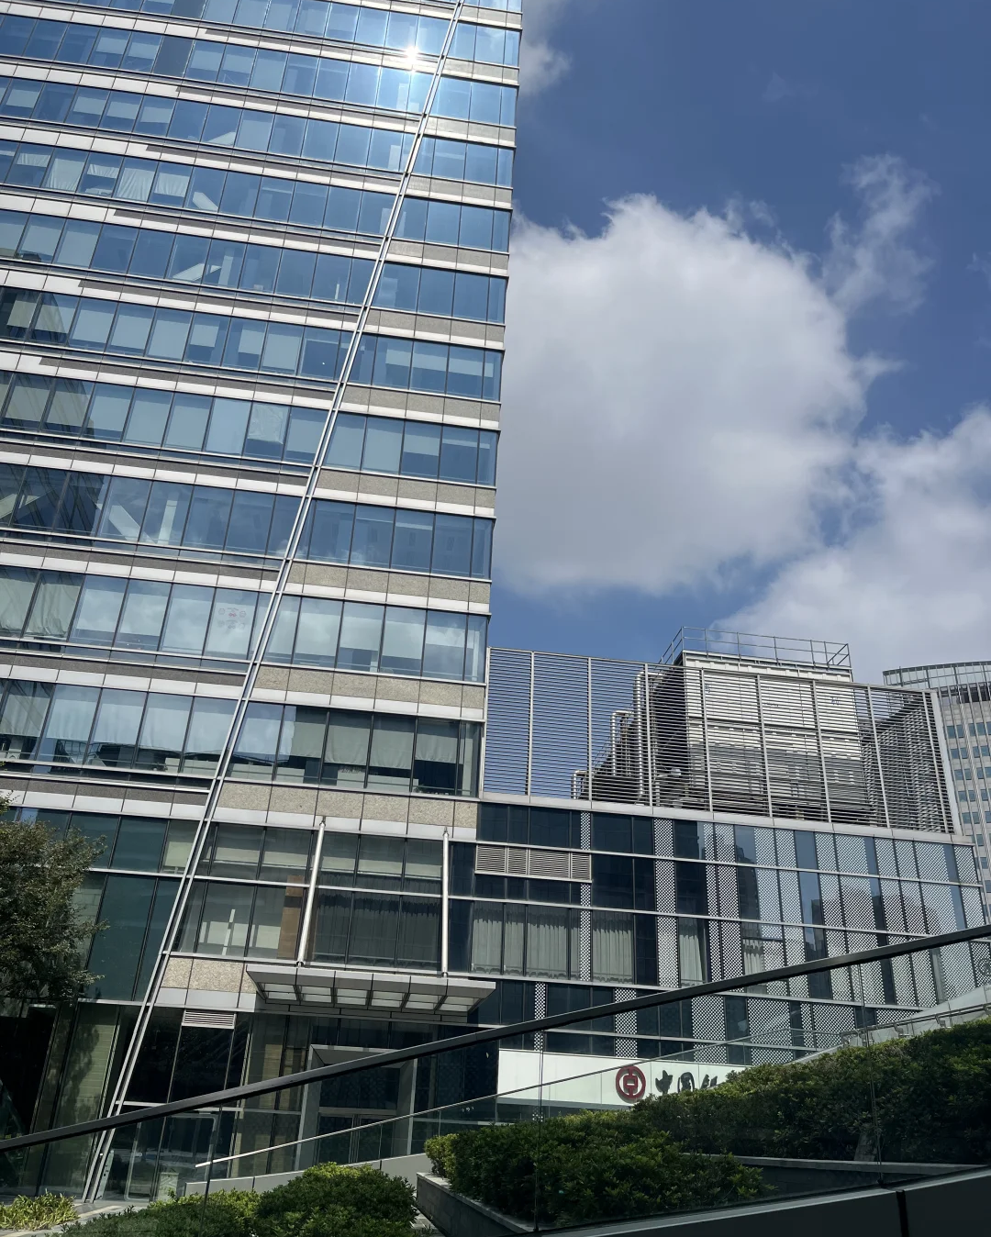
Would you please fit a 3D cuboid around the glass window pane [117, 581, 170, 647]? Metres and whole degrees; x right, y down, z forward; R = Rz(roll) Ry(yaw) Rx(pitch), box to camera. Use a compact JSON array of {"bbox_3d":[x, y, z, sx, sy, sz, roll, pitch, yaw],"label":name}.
[{"bbox_3d":[-12.101,-0.151,34.147,1.430,2.533,0.050,6,-27,-6],"label":"glass window pane"}]

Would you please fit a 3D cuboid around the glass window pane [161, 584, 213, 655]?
[{"bbox_3d":[-10.630,0.055,34.277,1.430,2.652,0.050,6,-27,-6],"label":"glass window pane"}]

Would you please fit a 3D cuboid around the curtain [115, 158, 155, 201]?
[{"bbox_3d":[-15.367,-18.761,42.365,1.174,2.443,0.100,6,-27,-6],"label":"curtain"}]

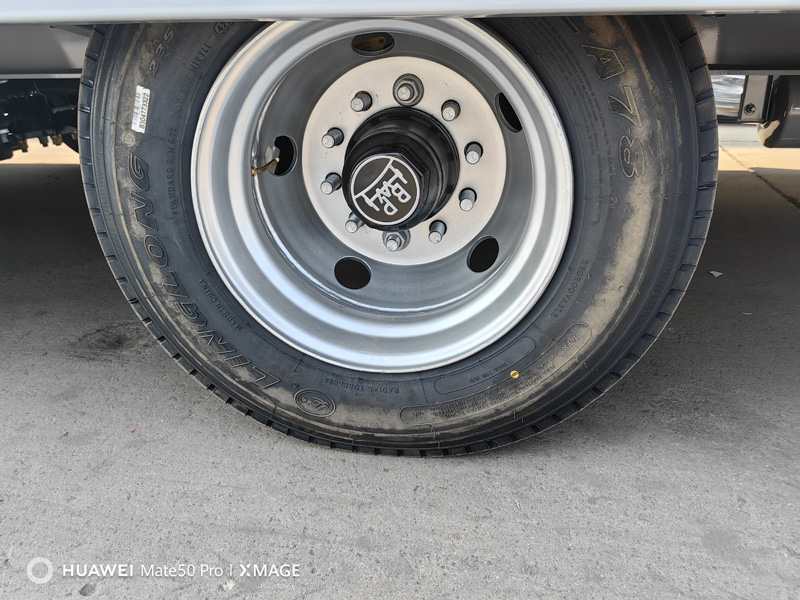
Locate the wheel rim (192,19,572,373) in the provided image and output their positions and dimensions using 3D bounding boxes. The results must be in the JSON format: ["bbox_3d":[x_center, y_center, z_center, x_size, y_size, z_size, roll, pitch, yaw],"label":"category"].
[{"bbox_3d":[-0.013,-0.159,0.859,0.470,0.470,0.225,3,24,8],"label":"wheel rim"}]

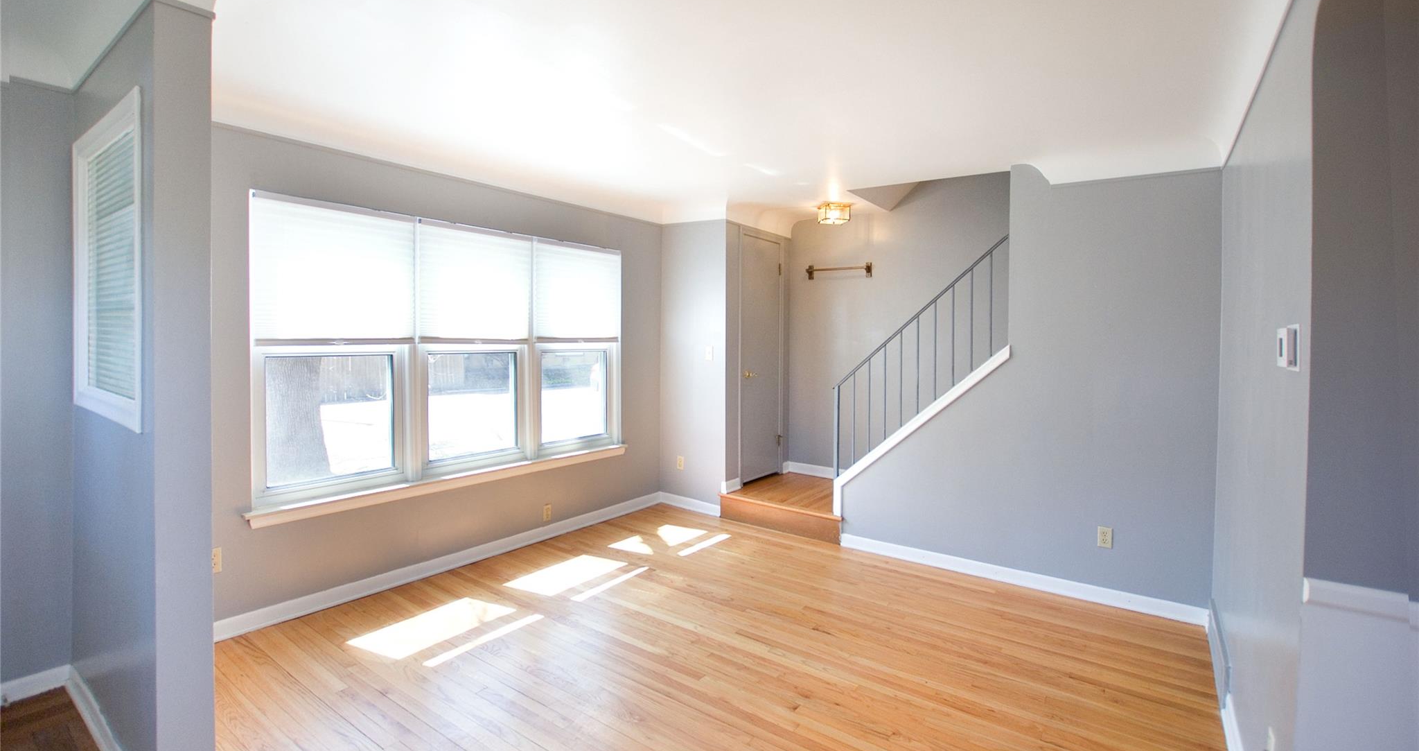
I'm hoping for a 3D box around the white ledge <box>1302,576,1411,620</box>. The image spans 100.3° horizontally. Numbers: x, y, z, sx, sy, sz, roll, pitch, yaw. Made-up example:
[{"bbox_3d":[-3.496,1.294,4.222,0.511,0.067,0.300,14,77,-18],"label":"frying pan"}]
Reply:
[{"bbox_3d":[1.257,0.432,1.154,0.139,0.050,0.035,2,3,37],"label":"white ledge"}]

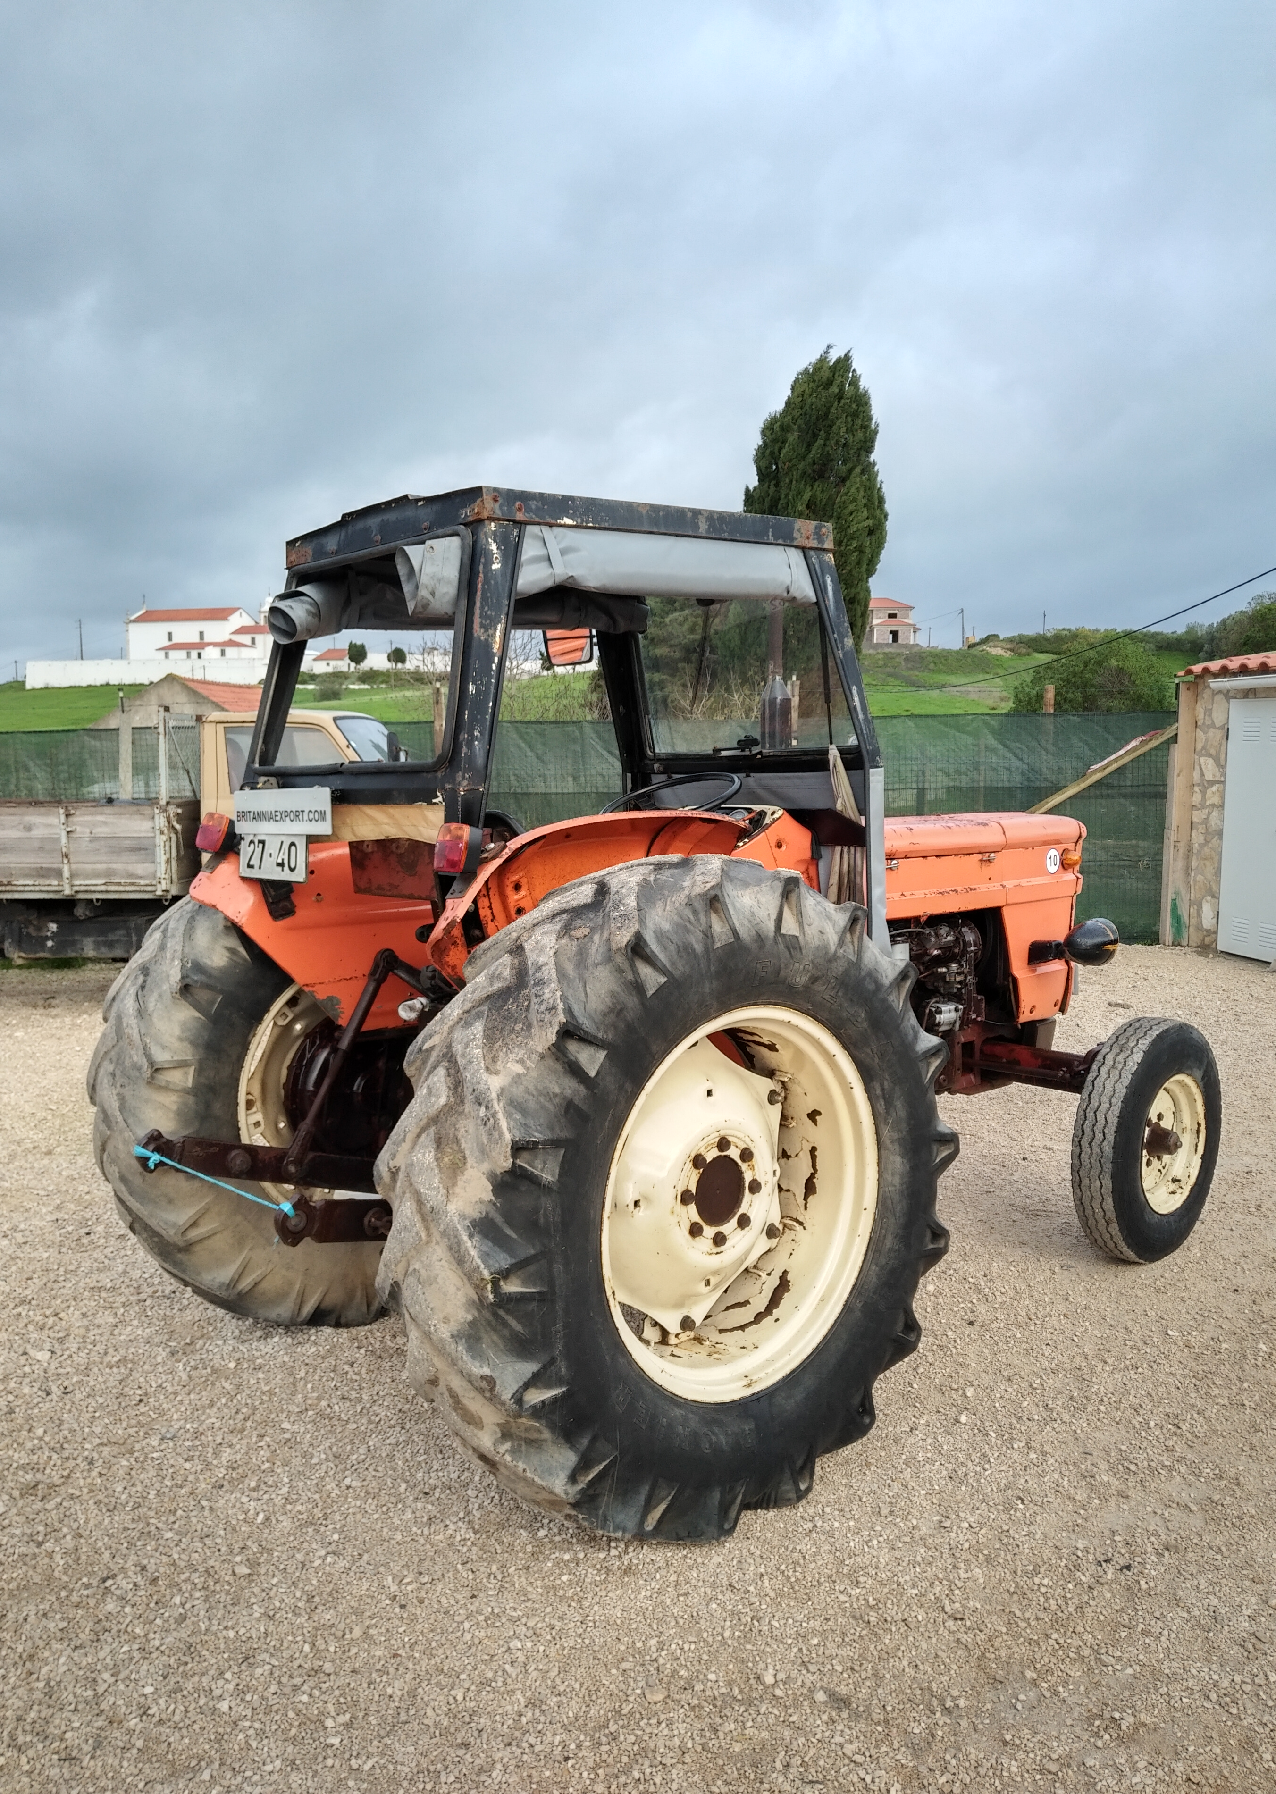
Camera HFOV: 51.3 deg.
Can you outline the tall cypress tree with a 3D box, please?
[{"bbox_3d":[2.360,-3.630,17.500,1.950,7.300,1.950,0,4,0],"label":"tall cypress tree"}]

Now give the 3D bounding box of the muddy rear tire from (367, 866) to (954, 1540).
[{"bbox_3d":[0.123,0.593,2.795,1.390,1.365,0.385,-4,5,-41],"label":"muddy rear tire"}]

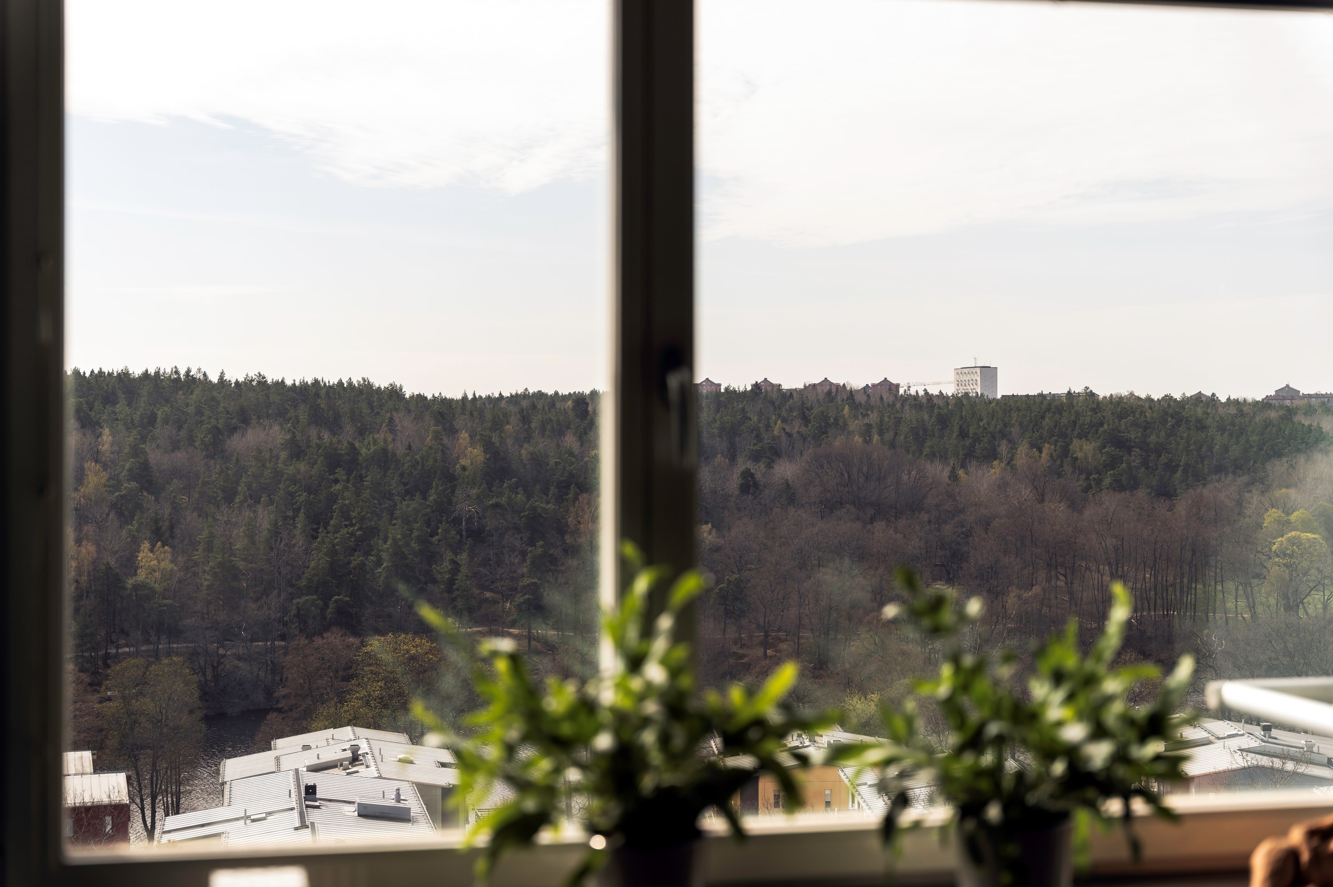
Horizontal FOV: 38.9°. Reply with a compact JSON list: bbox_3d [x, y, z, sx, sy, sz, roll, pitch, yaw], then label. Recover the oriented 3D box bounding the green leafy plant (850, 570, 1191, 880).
[{"bbox_3d":[0.407,0.340,2.130,0.370,0.390,0.330,0,1,-11],"label":"green leafy plant"}]

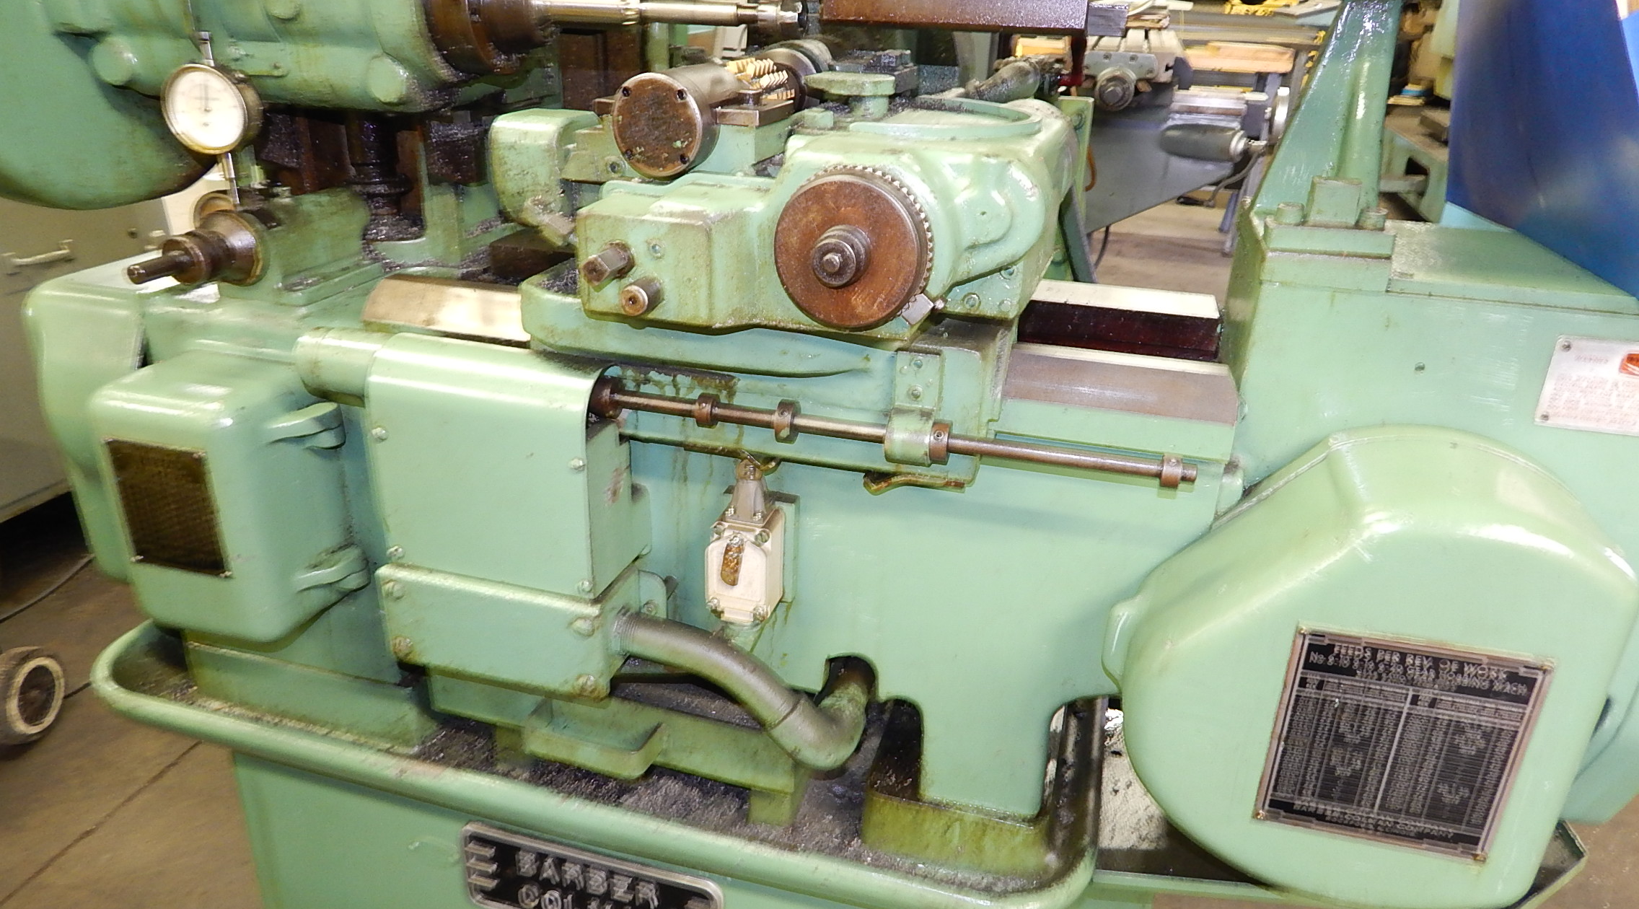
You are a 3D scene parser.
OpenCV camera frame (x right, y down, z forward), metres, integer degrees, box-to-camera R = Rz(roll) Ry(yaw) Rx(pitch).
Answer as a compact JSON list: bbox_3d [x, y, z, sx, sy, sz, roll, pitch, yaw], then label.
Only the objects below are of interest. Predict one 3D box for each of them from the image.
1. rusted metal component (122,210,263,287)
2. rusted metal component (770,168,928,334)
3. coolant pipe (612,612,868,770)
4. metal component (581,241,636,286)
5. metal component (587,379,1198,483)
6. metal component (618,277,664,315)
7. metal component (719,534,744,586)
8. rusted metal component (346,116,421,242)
[{"bbox_3d":[-0.473,-0.146,0.822,0.060,0.060,0.107,8,23,13],"label":"rusted metal component"},{"bbox_3d":[0.015,-0.118,0.636,0.097,0.097,0.056,8,23,13],"label":"rusted metal component"},{"bbox_3d":[-0.057,0.159,0.841,0.183,0.095,0.135,8,23,13],"label":"coolant pipe"},{"bbox_3d":[-0.126,-0.115,0.661,0.019,0.019,0.050,8,23,13],"label":"metal component"},{"bbox_3d":[0.030,-0.015,0.713,0.413,0.024,0.024,8,23,13],"label":"metal component"},{"bbox_3d":[-0.108,-0.098,0.671,0.019,0.019,0.031,8,23,13],"label":"metal component"},{"bbox_3d":[-0.058,0.070,0.724,0.012,0.039,0.006,15,24,10],"label":"metal component"},{"bbox_3d":[-0.410,-0.258,1.023,0.067,0.118,0.067,8,23,13],"label":"rusted metal component"}]

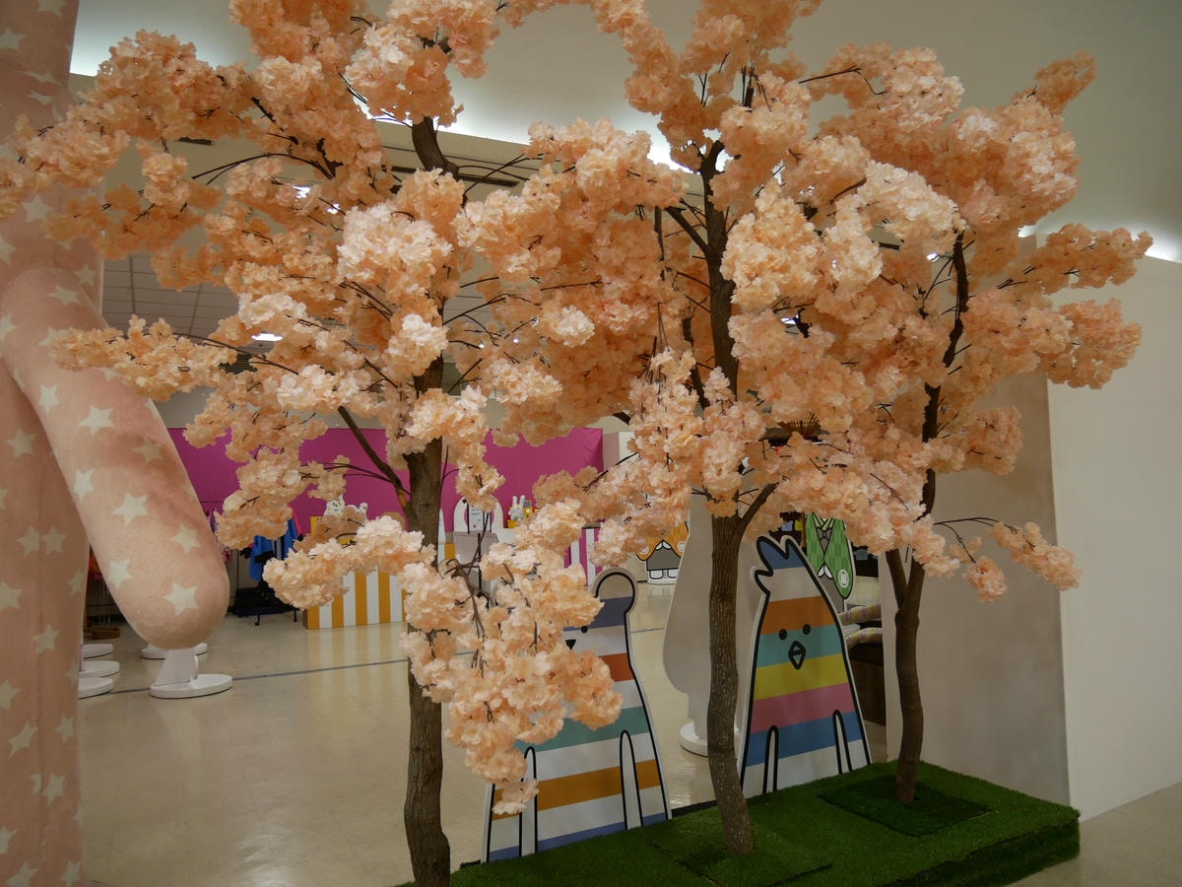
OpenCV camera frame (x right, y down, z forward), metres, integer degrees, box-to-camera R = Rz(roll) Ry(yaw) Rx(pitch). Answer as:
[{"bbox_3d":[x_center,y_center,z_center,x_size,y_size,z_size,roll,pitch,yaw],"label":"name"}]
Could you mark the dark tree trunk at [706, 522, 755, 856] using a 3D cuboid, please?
[{"bbox_3d":[0.521,0.884,3.089,0.160,1.240,0.140,-2,-4,9],"label":"dark tree trunk"}]

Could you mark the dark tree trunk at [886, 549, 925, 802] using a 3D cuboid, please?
[{"bbox_3d":[1.365,0.991,3.556,0.145,1.065,0.120,-2,-4,20],"label":"dark tree trunk"}]

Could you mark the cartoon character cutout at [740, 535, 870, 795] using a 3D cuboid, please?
[{"bbox_3d":[0.983,0.992,3.824,0.805,1.115,0.040,1,-7,-28],"label":"cartoon character cutout"}]

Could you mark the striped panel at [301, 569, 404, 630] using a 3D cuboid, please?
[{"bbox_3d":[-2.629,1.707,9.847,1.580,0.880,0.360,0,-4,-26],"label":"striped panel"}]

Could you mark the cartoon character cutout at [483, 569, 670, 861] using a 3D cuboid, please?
[{"bbox_3d":[-0.054,1.008,3.182,0.800,1.025,0.040,1,-7,-28],"label":"cartoon character cutout"}]

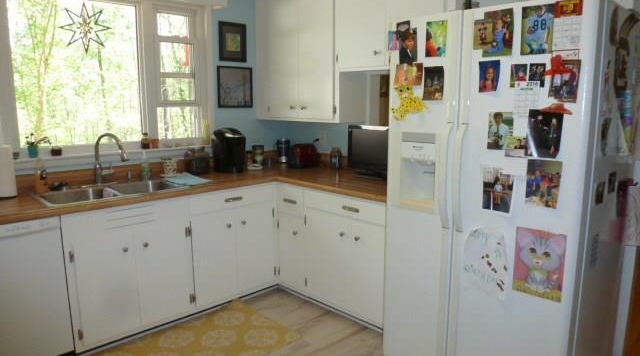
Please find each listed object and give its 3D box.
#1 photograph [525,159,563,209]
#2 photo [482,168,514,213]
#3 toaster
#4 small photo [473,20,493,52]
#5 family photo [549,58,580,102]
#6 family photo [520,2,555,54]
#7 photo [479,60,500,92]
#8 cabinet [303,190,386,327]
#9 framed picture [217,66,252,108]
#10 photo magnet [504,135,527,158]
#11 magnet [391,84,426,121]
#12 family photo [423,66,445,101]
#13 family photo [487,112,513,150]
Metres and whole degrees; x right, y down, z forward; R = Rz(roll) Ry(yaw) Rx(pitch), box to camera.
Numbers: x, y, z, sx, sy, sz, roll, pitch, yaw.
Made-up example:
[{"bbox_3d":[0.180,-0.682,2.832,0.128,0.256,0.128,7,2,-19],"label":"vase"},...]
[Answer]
[{"bbox_3d":[0.872,0.022,1.735,0.008,0.178,0.125,-9,13,-43],"label":"photograph"},{"bbox_3d":[0.705,0.055,1.774,0.010,0.169,0.125,-9,13,-43],"label":"photo"},{"bbox_3d":[-0.150,-0.195,3.925,0.245,0.190,0.155,-9,13,-44],"label":"toaster"},{"bbox_3d":[0.678,-0.592,1.836,0.010,0.127,0.088,-9,13,-44],"label":"small photo"},{"bbox_3d":[0.897,-0.359,1.629,0.010,0.150,0.102,-9,18,-44],"label":"family photo"},{"bbox_3d":[0.819,-0.557,1.675,0.010,0.178,0.123,-9,13,-44],"label":"family photo"},{"bbox_3d":[0.701,-0.420,1.841,0.010,0.125,0.085,-9,13,-43],"label":"photo"},{"bbox_3d":[0.398,0.468,3.024,0.590,0.800,0.840,-9,13,-43],"label":"cabinet"},{"bbox_3d":[-0.720,-0.767,3.771,0.350,0.345,0.020,-9,13,-44],"label":"framed picture"},{"bbox_3d":[0.786,-0.123,1.772,0.081,0.081,0.006,9,13,44],"label":"photo magnet"},{"bbox_3d":[0.430,-0.356,2.118,0.020,0.170,0.195,-9,13,-44],"label":"magnet"},{"bbox_3d":[0.520,-0.430,2.030,0.010,0.150,0.102,-9,13,-43],"label":"family photo"},{"bbox_3d":[0.743,-0.192,1.835,0.008,0.153,0.096,-9,13,-43],"label":"family photo"}]

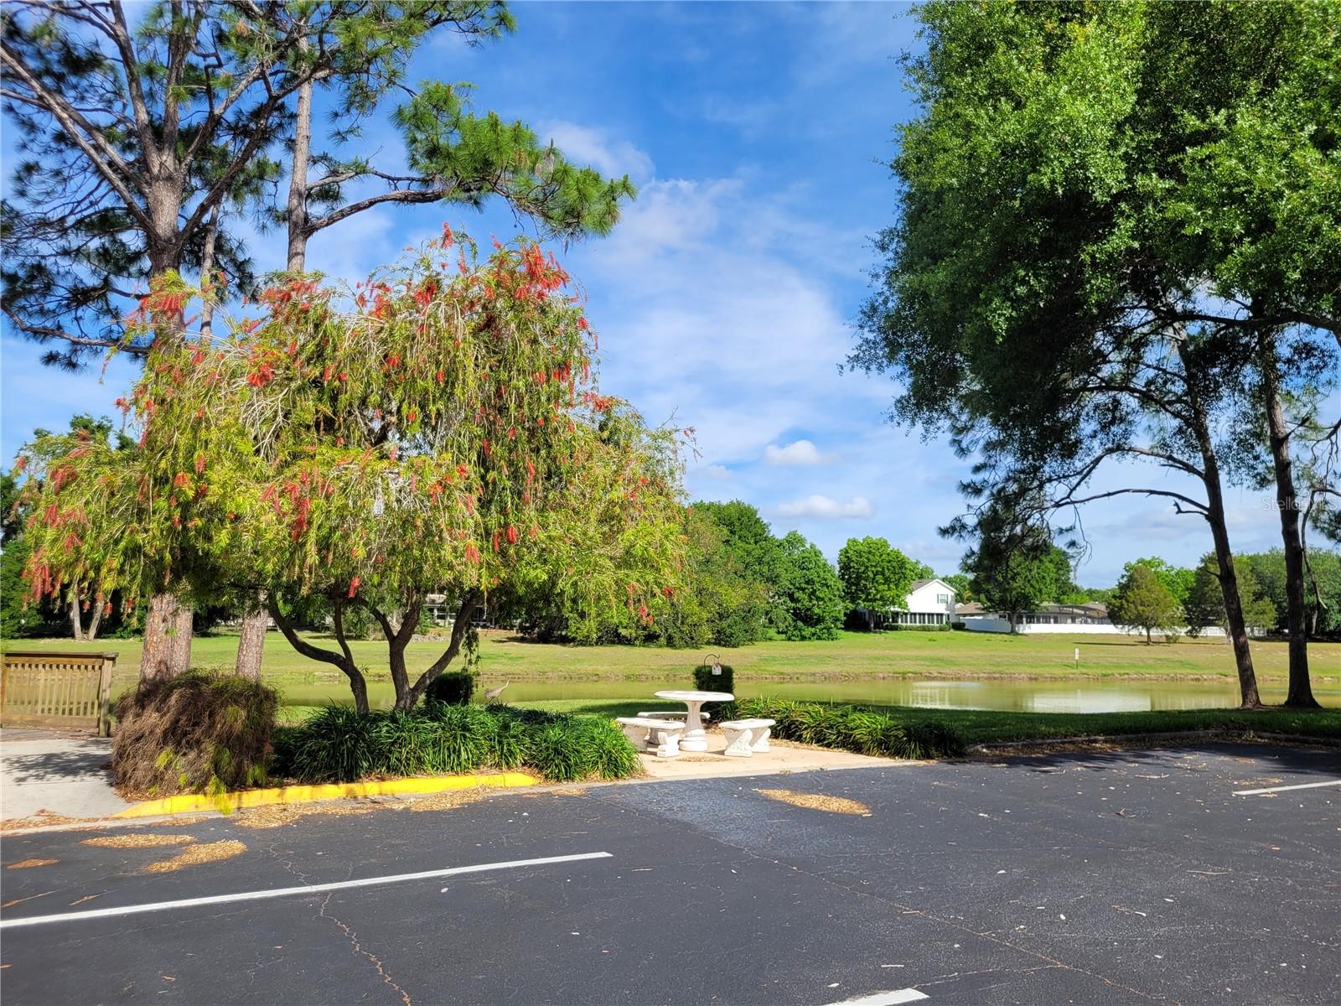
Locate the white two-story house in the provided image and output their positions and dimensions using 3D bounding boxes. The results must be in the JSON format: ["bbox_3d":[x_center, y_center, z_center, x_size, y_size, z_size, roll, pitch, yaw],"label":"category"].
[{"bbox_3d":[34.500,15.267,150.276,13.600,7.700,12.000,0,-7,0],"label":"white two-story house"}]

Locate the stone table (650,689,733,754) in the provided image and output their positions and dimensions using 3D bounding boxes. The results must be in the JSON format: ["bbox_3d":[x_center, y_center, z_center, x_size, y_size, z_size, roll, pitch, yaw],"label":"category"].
[{"bbox_3d":[0.311,2.886,13.317,1.060,0.740,1.060,0,-7,0],"label":"stone table"}]

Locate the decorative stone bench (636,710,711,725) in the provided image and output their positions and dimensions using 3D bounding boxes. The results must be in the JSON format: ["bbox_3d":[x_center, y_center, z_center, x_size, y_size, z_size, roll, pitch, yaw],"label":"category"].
[{"bbox_3d":[0.086,3.147,14.063,1.070,0.411,0.460,2,-8,-16],"label":"decorative stone bench"}]

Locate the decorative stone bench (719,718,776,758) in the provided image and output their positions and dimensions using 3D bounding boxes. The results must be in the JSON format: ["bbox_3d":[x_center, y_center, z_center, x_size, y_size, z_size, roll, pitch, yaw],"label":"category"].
[{"bbox_3d":[1.010,2.996,12.876,0.460,0.411,1.070,-4,-8,31],"label":"decorative stone bench"}]

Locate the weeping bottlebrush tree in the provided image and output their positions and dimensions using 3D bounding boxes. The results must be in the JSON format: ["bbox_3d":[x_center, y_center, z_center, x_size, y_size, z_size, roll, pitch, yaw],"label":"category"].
[{"bbox_3d":[-3.966,-0.119,12.515,8.000,6.400,7.400,0,-7,0],"label":"weeping bottlebrush tree"}]

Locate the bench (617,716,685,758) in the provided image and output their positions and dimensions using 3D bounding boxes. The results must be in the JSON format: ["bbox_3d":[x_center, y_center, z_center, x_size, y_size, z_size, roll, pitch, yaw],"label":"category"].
[{"bbox_3d":[-0.238,2.983,12.776,0.460,0.411,1.070,7,-10,-43],"label":"bench"}]

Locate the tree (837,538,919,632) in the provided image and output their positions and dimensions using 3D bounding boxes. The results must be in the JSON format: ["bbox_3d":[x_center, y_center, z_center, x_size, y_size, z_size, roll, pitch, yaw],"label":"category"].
[{"bbox_3d":[28.774,11.248,139.699,11.190,13.200,10.800,0,-7,0],"label":"tree"}]

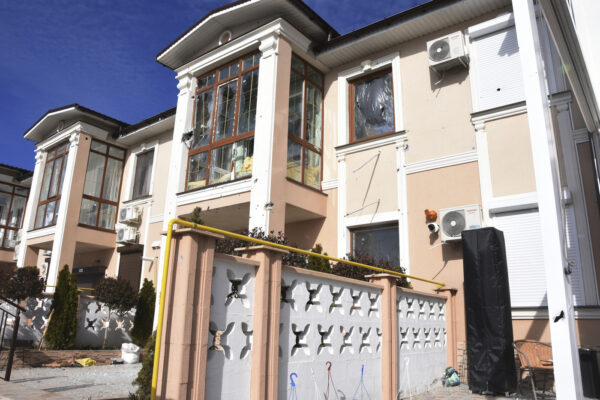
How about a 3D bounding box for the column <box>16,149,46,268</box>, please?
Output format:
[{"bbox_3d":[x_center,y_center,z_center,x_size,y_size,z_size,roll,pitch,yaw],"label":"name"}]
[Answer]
[{"bbox_3d":[-8.839,1.315,14.803,0.545,6.010,0.444,-10,-19,36],"label":"column"}]

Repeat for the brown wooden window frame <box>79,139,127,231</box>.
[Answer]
[{"bbox_3d":[-6.300,-0.475,14.388,0.121,2.878,1.313,-10,-19,36],"label":"brown wooden window frame"}]

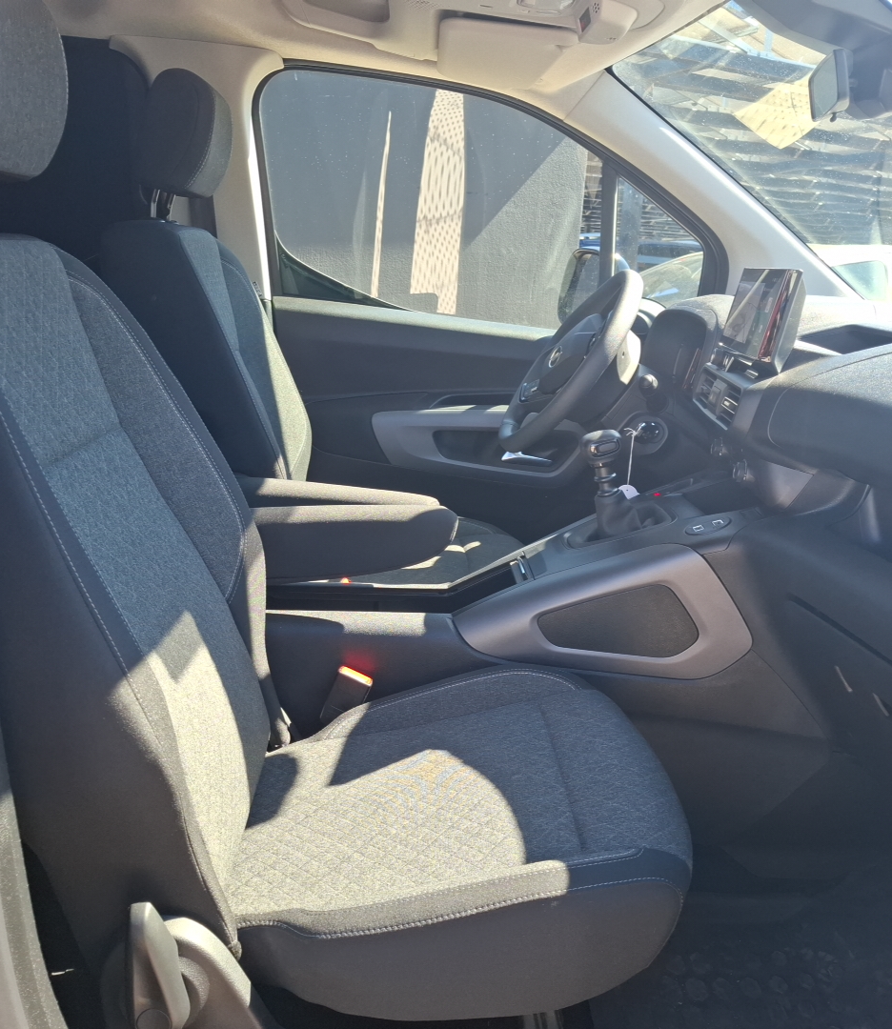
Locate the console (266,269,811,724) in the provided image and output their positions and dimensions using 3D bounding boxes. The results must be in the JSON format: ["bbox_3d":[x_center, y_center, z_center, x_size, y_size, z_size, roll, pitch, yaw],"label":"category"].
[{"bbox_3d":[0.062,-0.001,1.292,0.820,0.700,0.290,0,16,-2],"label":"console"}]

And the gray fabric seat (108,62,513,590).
[{"bbox_3d":[-0.163,-0.193,1.614,0.790,1.085,0.540,0,16,-2],"label":"gray fabric seat"}]

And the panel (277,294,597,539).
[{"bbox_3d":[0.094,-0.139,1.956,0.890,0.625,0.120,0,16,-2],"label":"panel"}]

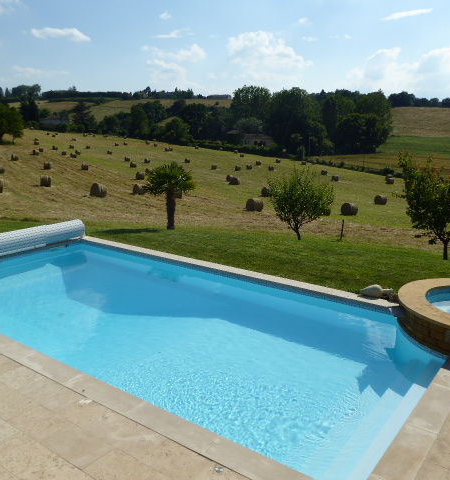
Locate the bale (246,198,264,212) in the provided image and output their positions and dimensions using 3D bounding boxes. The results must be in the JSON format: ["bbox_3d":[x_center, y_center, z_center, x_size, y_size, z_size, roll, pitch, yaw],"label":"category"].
[{"bbox_3d":[3.131,-3.570,52.050,1.200,1.250,1.280,-10,17,-37],"label":"bale"}]

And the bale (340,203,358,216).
[{"bbox_3d":[13.385,-3.257,53.507,1.200,1.250,1.280,-10,17,-36],"label":"bale"}]

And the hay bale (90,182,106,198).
[{"bbox_3d":[-13.060,-5.119,51.626,1.280,1.250,1.200,8,15,28],"label":"hay bale"}]

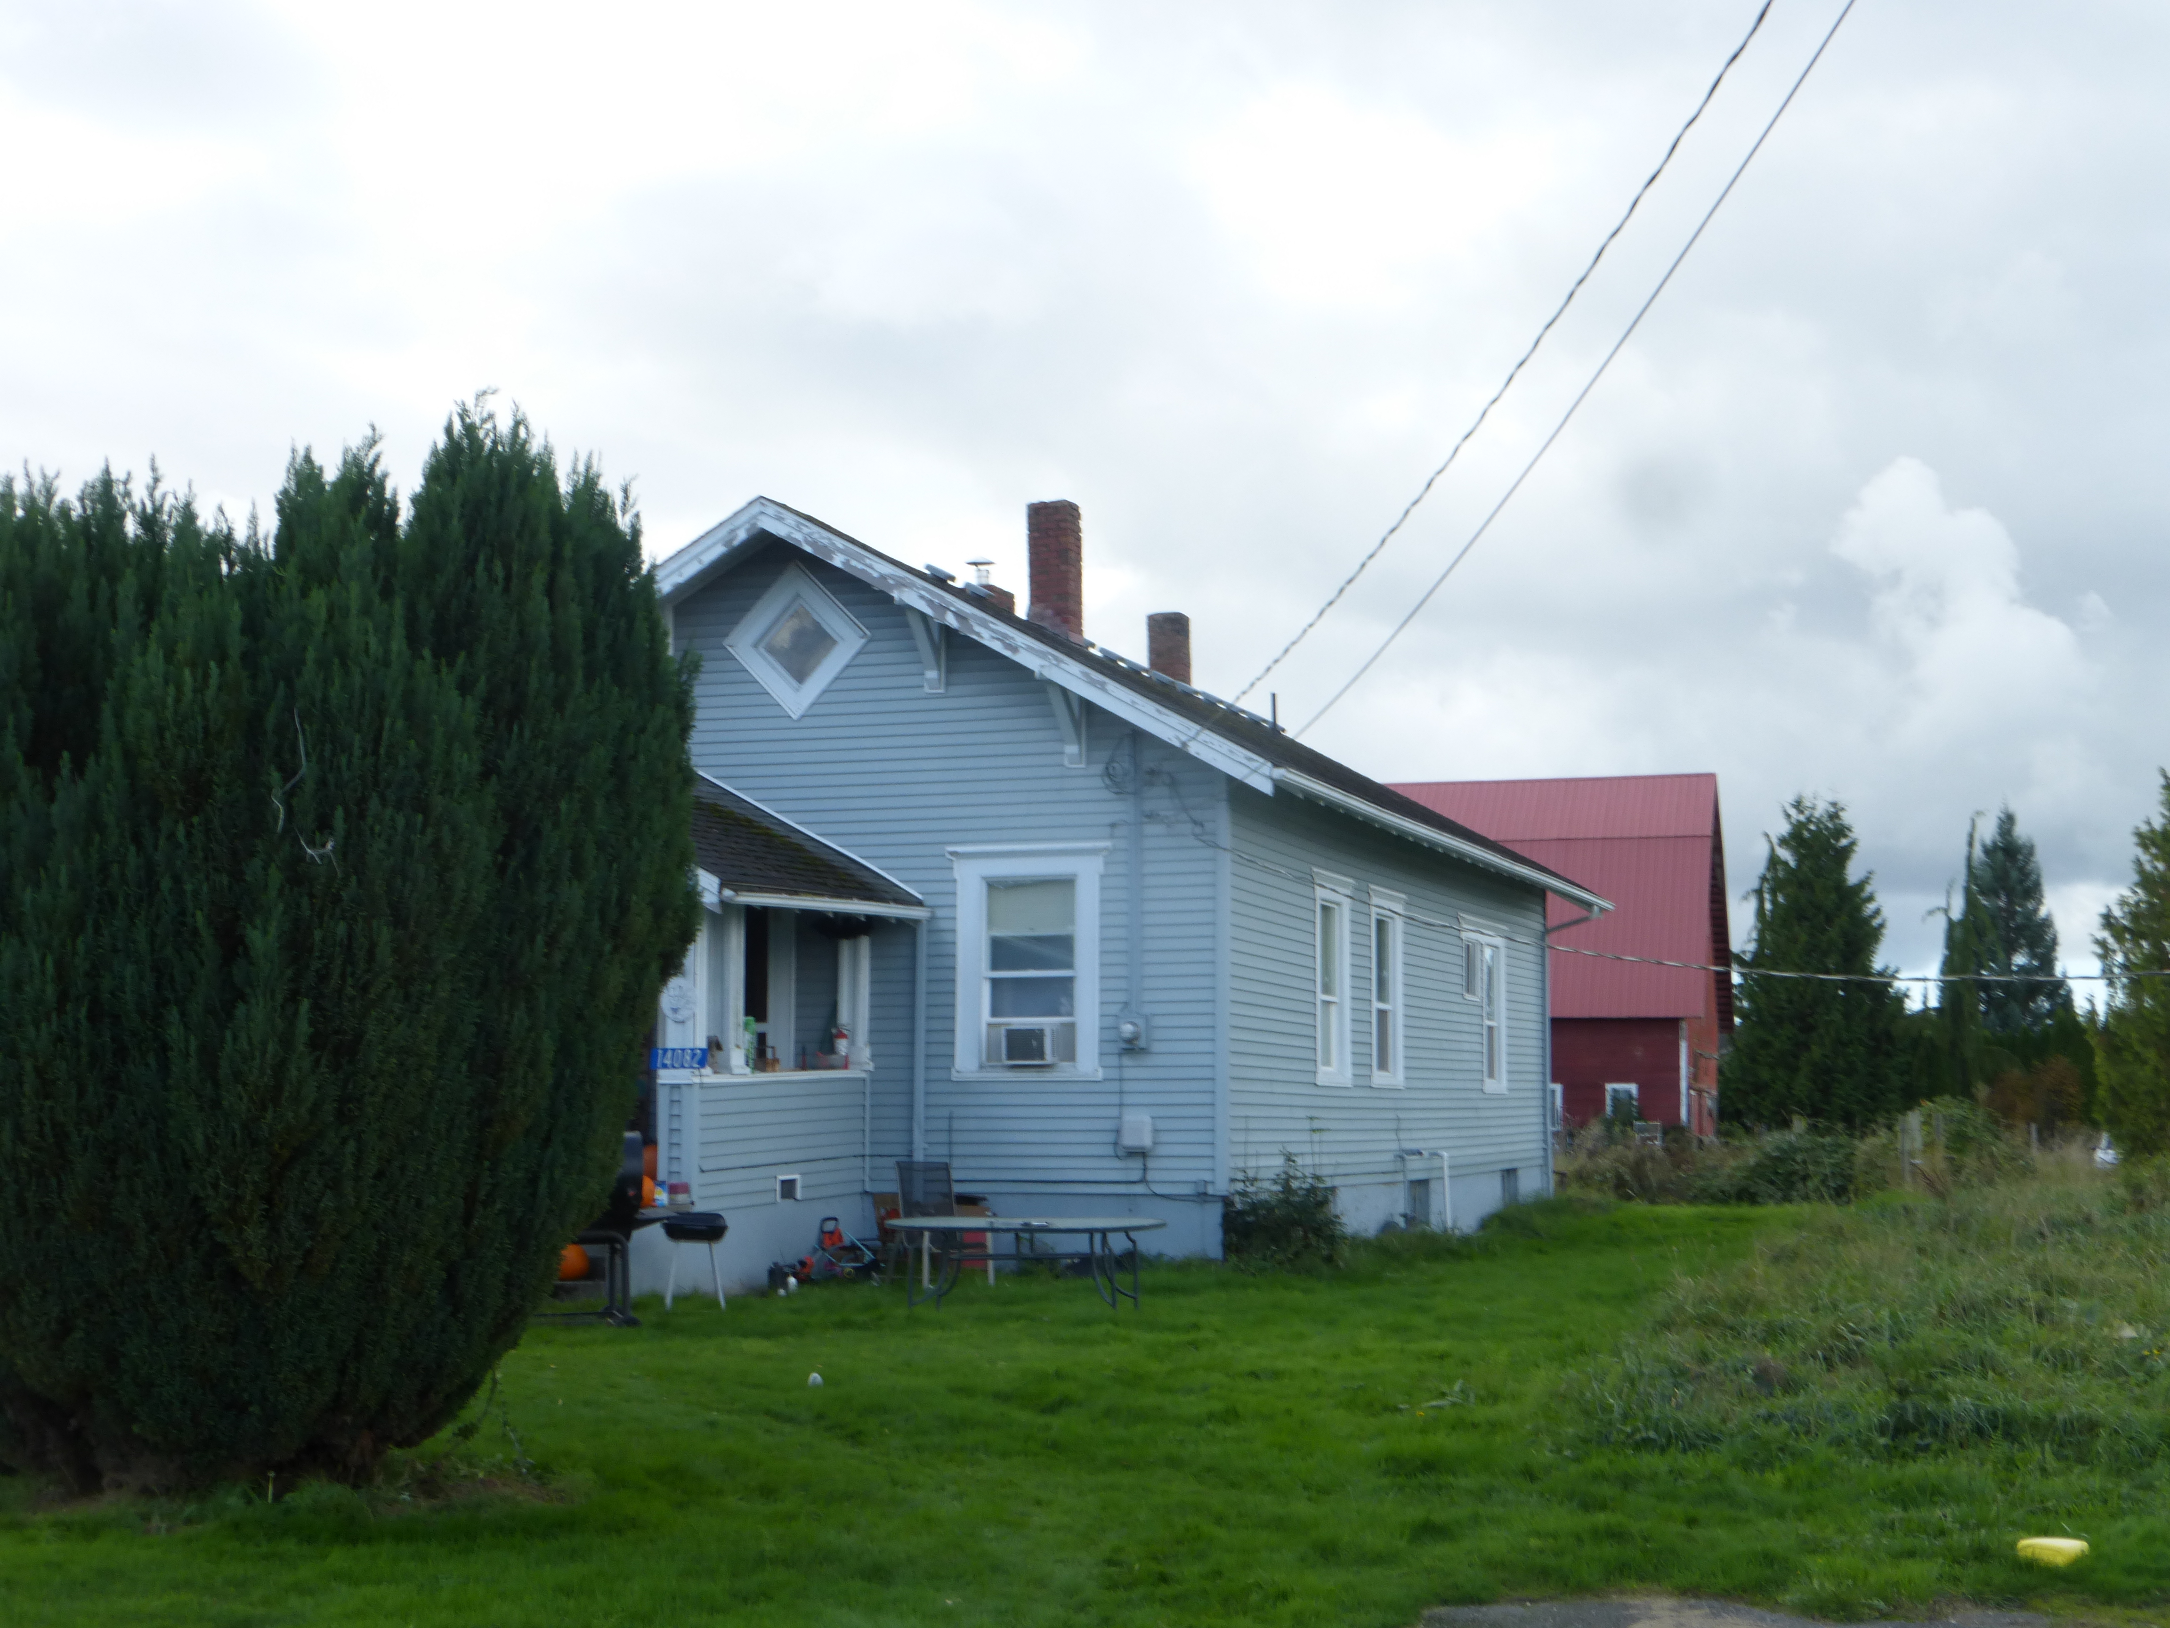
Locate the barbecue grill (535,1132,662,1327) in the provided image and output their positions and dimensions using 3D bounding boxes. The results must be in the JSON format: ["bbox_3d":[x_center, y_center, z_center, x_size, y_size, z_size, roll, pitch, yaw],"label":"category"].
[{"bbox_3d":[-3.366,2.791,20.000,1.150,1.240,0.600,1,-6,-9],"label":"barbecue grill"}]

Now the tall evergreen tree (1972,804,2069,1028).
[{"bbox_3d":[28.298,5.264,90.409,3.600,10.956,3.600,0,-6,0],"label":"tall evergreen tree"}]

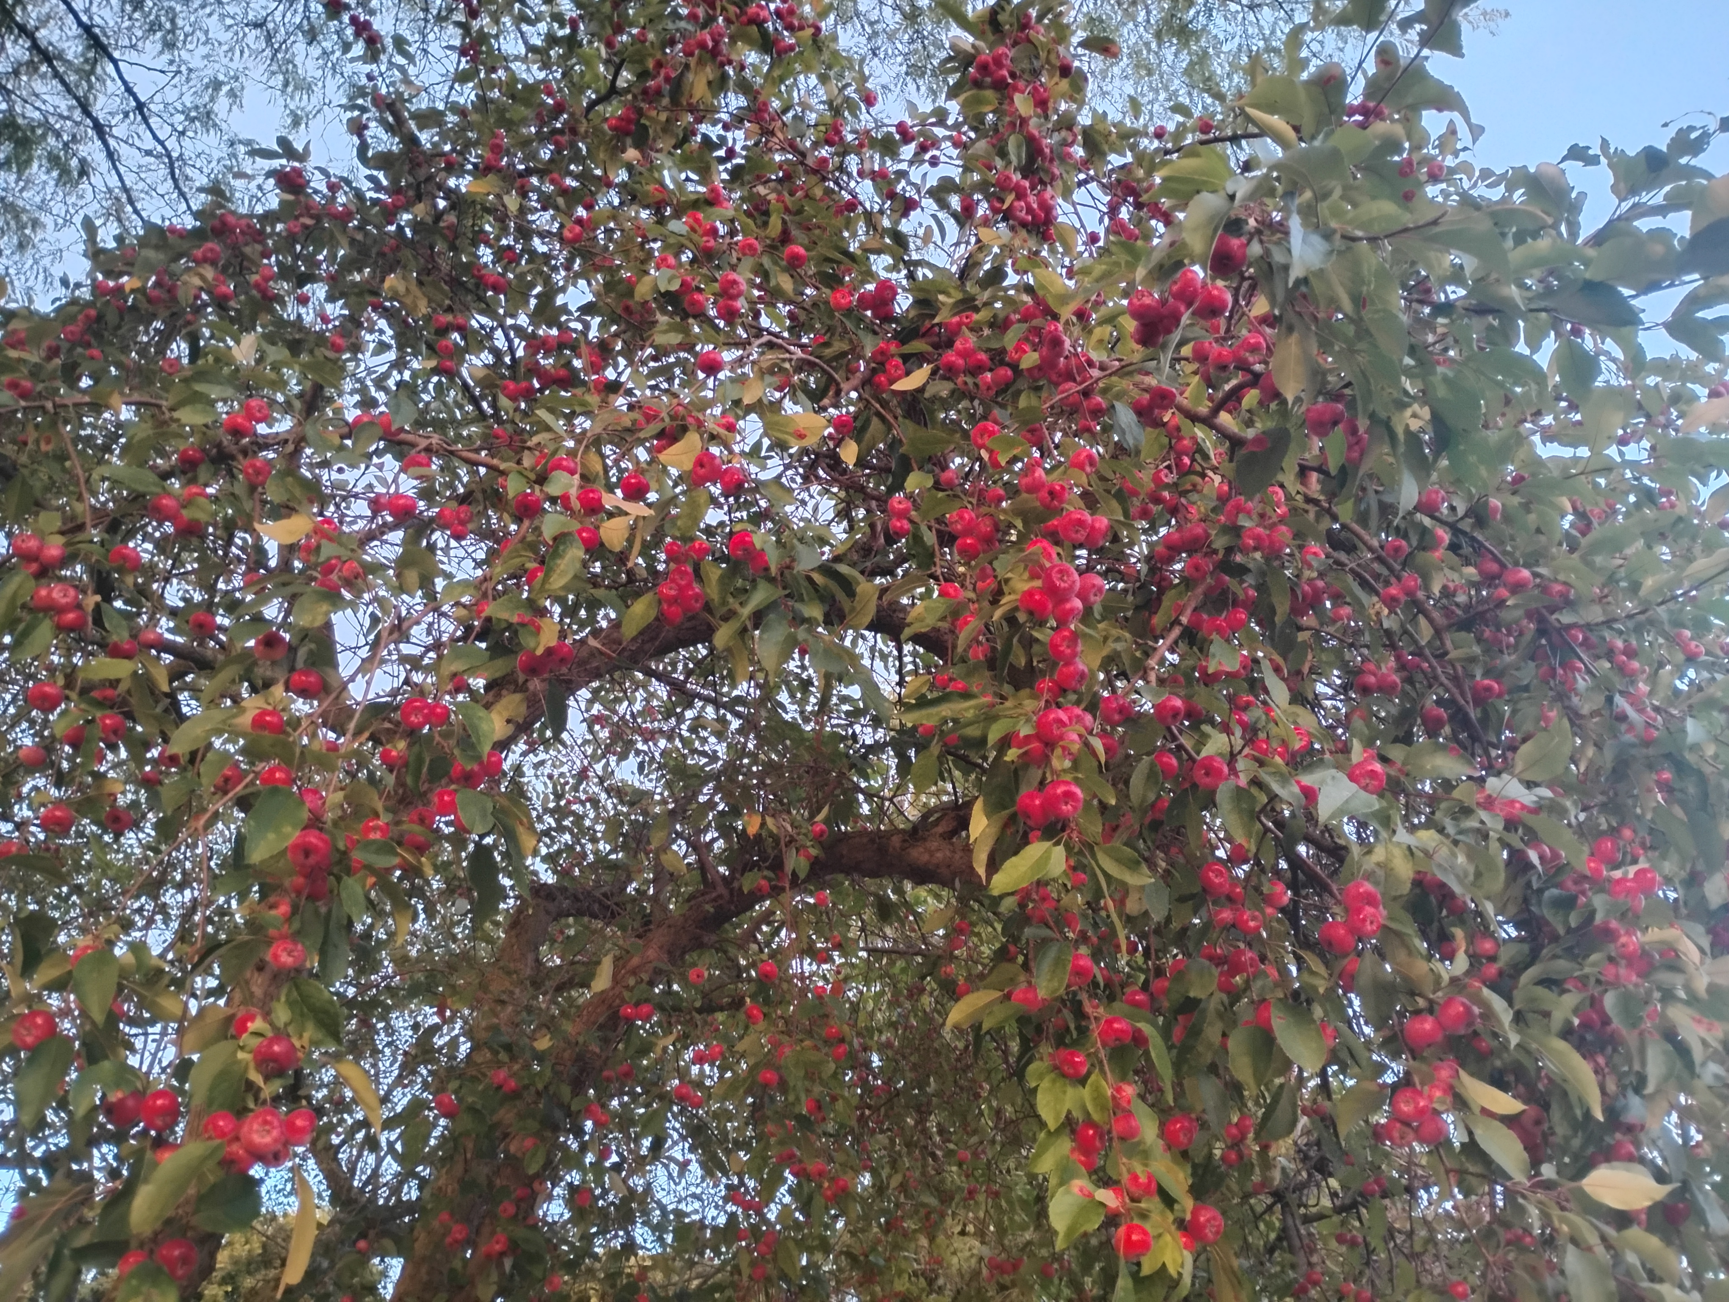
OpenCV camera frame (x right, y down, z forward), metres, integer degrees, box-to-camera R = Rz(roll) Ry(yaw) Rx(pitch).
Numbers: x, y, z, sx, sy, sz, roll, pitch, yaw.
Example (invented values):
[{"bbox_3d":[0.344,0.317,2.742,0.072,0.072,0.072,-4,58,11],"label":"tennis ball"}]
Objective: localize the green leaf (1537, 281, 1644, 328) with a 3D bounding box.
[{"bbox_3d":[0.432,-0.204,0.830,0.058,0.011,0.023,28,-52,19],"label":"green leaf"}]

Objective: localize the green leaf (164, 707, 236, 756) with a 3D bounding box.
[{"bbox_3d":[-0.554,0.067,1.170,0.066,0.014,0.030,-36,-43,-23],"label":"green leaf"}]

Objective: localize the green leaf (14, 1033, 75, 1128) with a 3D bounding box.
[{"bbox_3d":[-0.527,0.277,0.900,0.032,0.063,0.014,19,-24,-24],"label":"green leaf"}]

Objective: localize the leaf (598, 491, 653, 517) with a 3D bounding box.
[{"bbox_3d":[-0.221,-0.137,1.300,0.052,0.012,0.020,23,-43,-11],"label":"leaf"}]

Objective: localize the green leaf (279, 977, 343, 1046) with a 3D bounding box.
[{"bbox_3d":[-0.367,0.239,0.930,0.055,0.037,0.015,55,-26,-12],"label":"green leaf"}]

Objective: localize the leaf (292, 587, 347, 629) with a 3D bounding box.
[{"bbox_3d":[-0.468,-0.037,1.200,0.049,0.013,0.031,-37,-51,-16],"label":"leaf"}]

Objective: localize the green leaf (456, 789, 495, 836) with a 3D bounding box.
[{"bbox_3d":[-0.297,0.123,1.070,0.029,0.039,0.010,-11,-23,-16],"label":"green leaf"}]

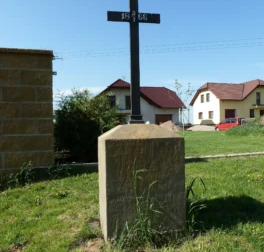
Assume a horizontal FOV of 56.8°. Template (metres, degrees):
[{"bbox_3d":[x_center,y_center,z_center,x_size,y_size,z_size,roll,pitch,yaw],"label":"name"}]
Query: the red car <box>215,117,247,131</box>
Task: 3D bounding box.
[{"bbox_3d":[11.150,-0.130,27.500,1.660,1.460,3.750,-1,0,-41],"label":"red car"}]

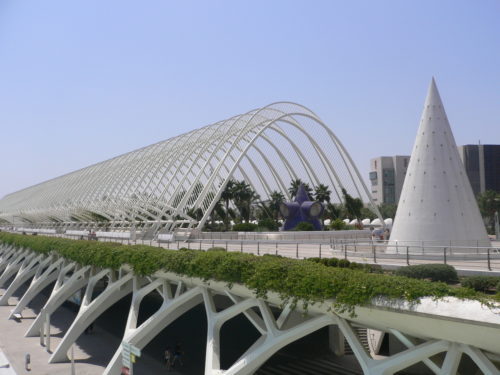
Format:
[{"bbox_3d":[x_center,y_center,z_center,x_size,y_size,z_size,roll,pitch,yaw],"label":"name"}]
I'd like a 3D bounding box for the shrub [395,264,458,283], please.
[{"bbox_3d":[7.709,3.774,22.203,1.300,0.701,3.058,3,-5,-33],"label":"shrub"}]

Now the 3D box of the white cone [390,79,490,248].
[{"bbox_3d":[14.699,-1.794,40.004,8.057,13.999,8.057,0,-4,0],"label":"white cone"}]

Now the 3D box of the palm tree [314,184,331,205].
[{"bbox_3d":[10.664,2.985,74.250,2.400,6.931,2.400,0,-4,0],"label":"palm tree"}]

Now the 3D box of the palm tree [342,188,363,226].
[{"bbox_3d":[15.620,3.313,77.228,3.000,6.337,2.800,0,-4,0],"label":"palm tree"}]

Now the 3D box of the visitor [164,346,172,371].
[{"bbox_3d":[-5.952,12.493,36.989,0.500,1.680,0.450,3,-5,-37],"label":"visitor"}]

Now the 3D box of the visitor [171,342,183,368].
[{"bbox_3d":[-5.481,12.514,37.770,0.550,1.740,0.550,3,-5,-37],"label":"visitor"}]

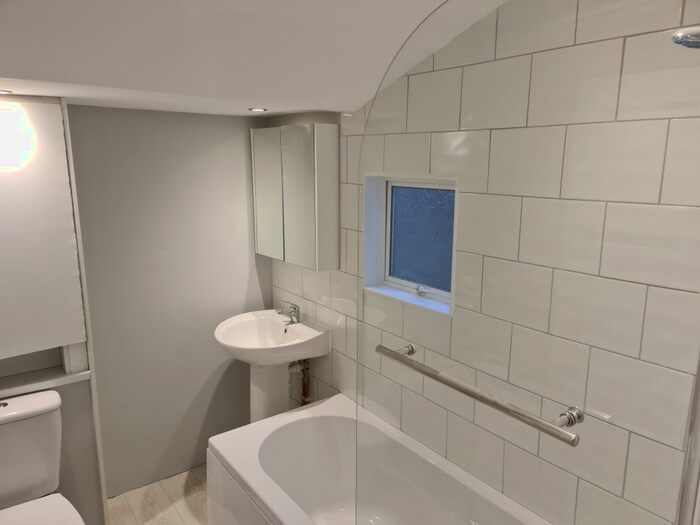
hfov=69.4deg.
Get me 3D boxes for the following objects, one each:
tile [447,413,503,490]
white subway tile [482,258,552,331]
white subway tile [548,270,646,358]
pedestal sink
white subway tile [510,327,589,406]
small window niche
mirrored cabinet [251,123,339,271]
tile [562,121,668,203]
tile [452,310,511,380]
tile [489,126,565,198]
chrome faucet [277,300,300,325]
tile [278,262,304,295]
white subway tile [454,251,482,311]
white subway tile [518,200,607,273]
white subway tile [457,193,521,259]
[{"bbox_3d":[0.445,0.664,1.804,0.010,0.199,0.253,-8,14,-36],"label":"tile"},{"bbox_3d":[0.521,0.094,1.590,0.010,0.199,0.253,-8,14,-36],"label":"white subway tile"},{"bbox_3d":[0.666,0.134,1.370,0.010,0.197,0.249,-8,14,-36],"label":"white subway tile"},{"bbox_3d":[-0.419,0.736,2.542,0.495,0.857,0.560,-8,14,-36],"label":"pedestal sink"},{"bbox_3d":[0.591,0.309,1.507,0.010,0.197,0.249,-8,14,-36],"label":"white subway tile"},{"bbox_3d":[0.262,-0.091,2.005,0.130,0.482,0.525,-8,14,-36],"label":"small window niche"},{"bbox_3d":[-0.281,-0.331,2.497,0.123,0.655,0.615,-8,14,-36],"label":"mirrored cabinet"},{"bbox_3d":[0.667,-0.256,1.291,0.010,0.197,0.249,-8,14,-36],"label":"tile"},{"bbox_3d":[0.445,0.271,1.729,0.010,0.199,0.253,-8,14,-36],"label":"tile"},{"bbox_3d":[0.517,-0.296,1.489,0.010,0.197,0.249,-8,14,-36],"label":"tile"},{"bbox_3d":[-0.306,0.249,2.509,0.125,0.128,0.050,-8,14,-36],"label":"chrome faucet"},{"bbox_3d":[-0.318,0.065,2.737,0.010,0.199,0.253,-8,14,-36],"label":"tile"},{"bbox_3d":[0.405,0.064,1.714,0.010,0.197,0.116,-8,14,-36],"label":"white subway tile"},{"bbox_3d":[0.593,-0.081,1.428,0.010,0.197,0.249,-8,14,-36],"label":"white subway tile"},{"bbox_3d":[0.449,-0.122,1.648,0.010,0.199,0.253,-8,14,-36],"label":"white subway tile"}]

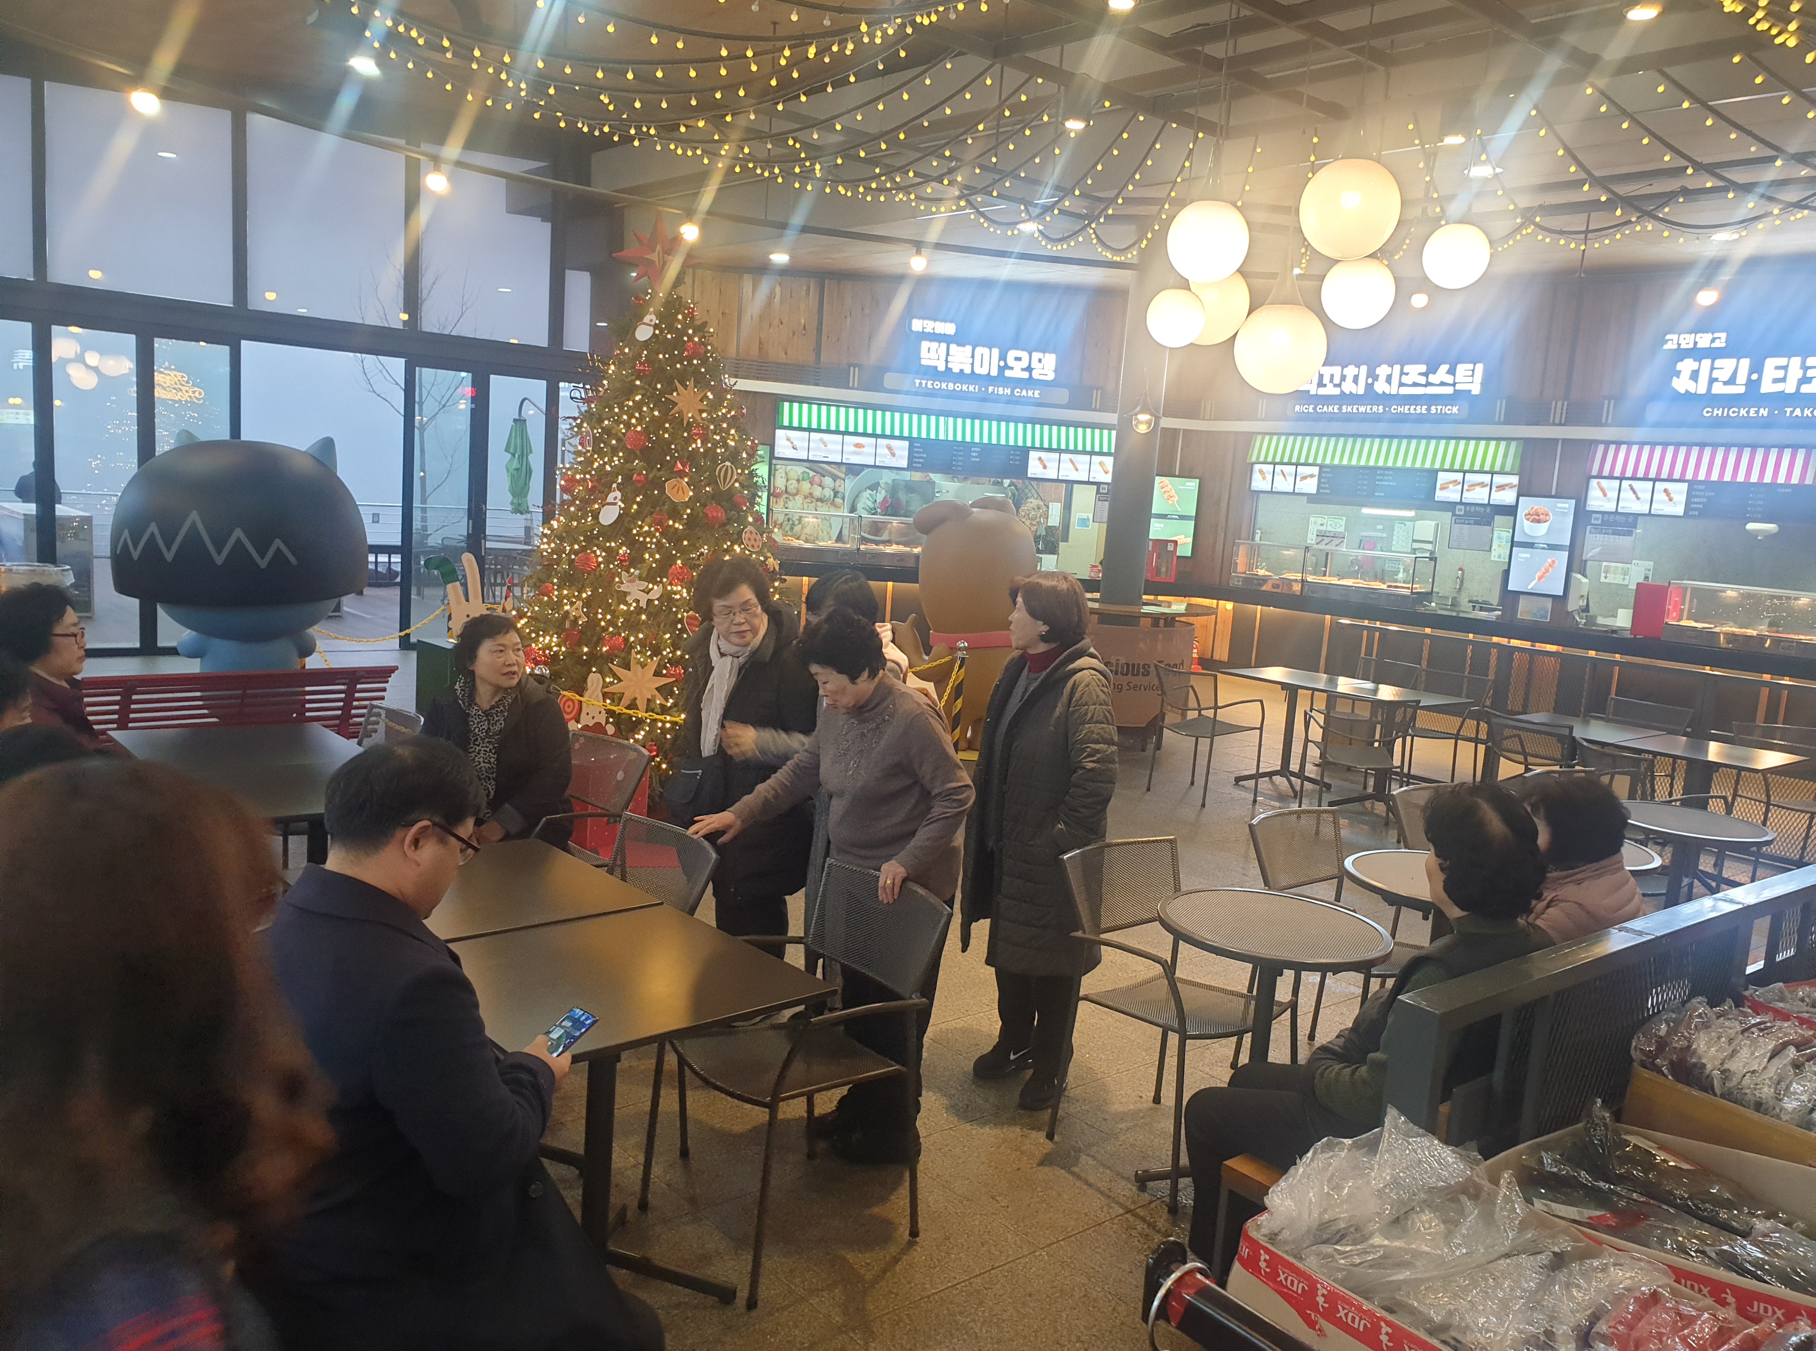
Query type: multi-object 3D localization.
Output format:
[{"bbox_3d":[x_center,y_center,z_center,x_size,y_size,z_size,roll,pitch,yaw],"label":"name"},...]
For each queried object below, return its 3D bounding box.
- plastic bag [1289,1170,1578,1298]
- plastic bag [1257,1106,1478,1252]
[{"bbox_3d":[0.696,0.737,1.796,0.340,0.090,0.190,0,9,-26],"label":"plastic bag"},{"bbox_3d":[0.718,0.791,2.120,0.310,0.150,0.240,-1,9,-32],"label":"plastic bag"}]

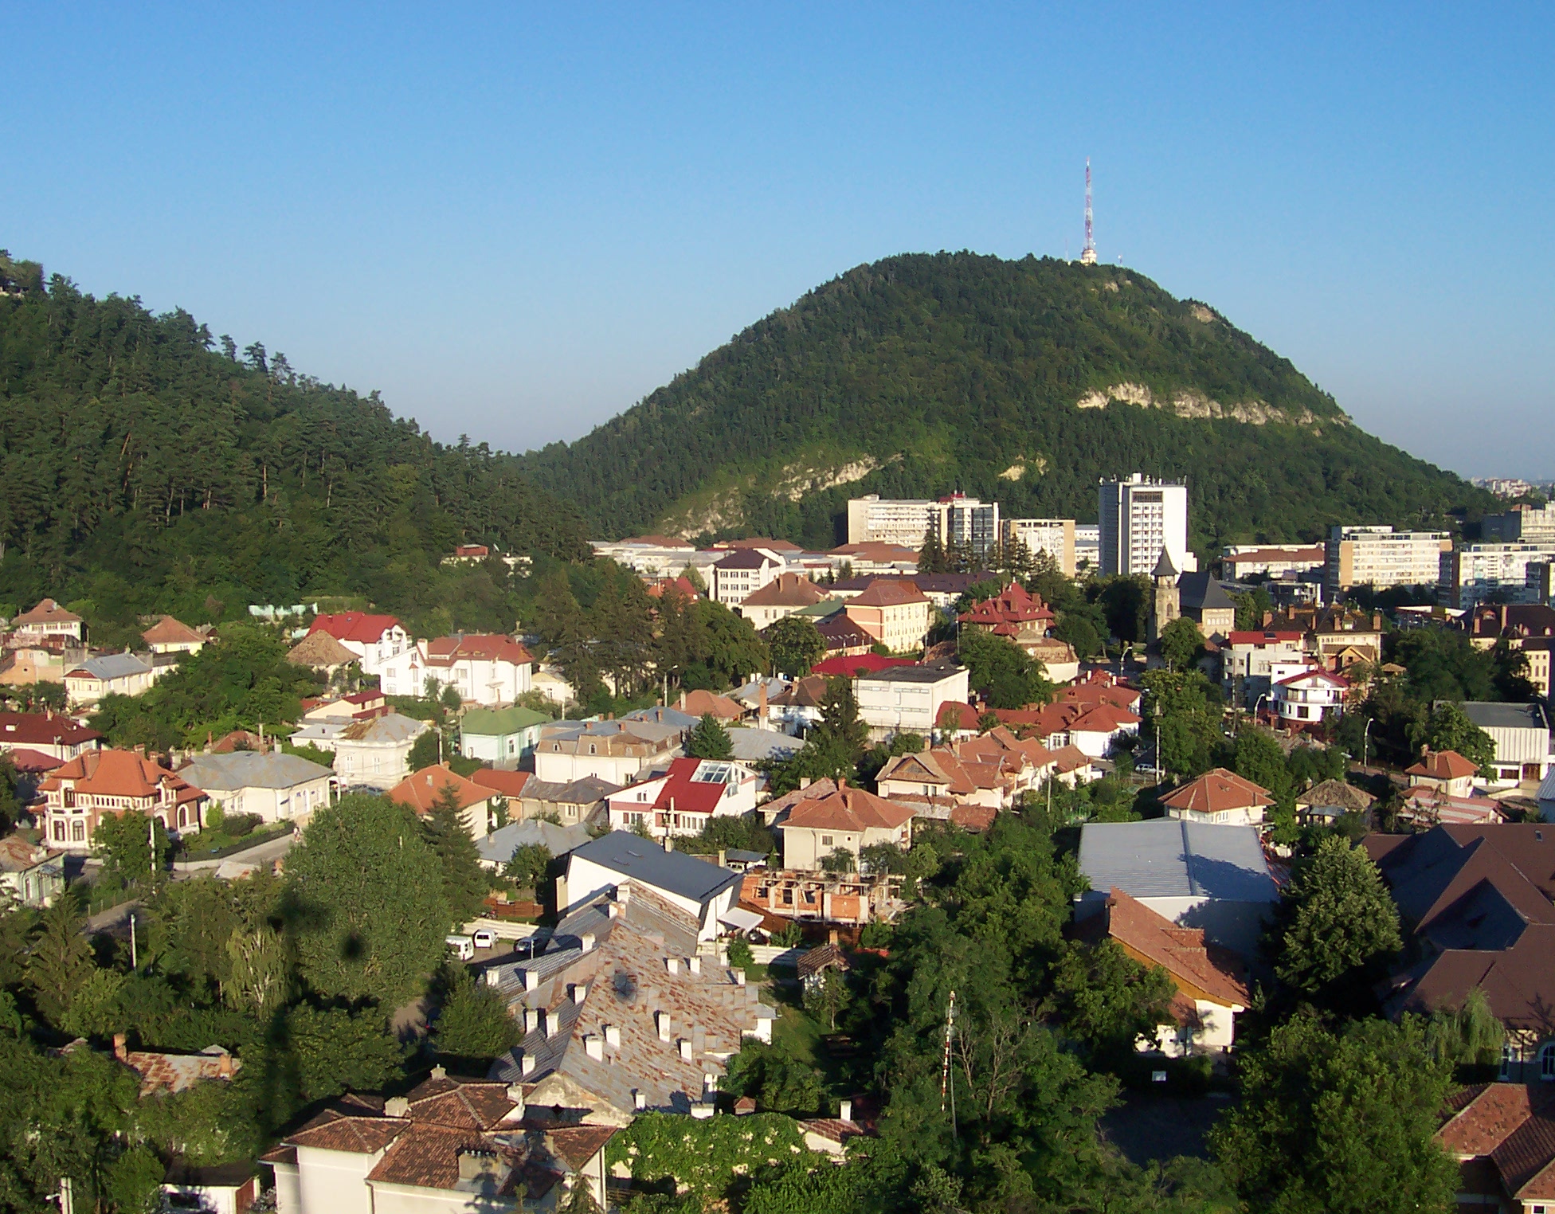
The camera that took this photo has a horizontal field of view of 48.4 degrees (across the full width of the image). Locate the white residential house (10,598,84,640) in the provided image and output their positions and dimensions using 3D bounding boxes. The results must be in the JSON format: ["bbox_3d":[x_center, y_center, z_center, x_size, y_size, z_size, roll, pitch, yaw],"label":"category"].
[{"bbox_3d":[-177.700,2.980,421.380,14.200,9.700,12.500,-3,5,-33],"label":"white residential house"}]

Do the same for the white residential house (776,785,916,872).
[{"bbox_3d":[8.590,26.870,215.580,14.000,9.500,14.500,1,4,18],"label":"white residential house"}]

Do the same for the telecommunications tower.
[{"bbox_3d":[248.270,-315.640,1380.180,12.500,84.520,12.500,0,4,10],"label":"telecommunications tower"}]

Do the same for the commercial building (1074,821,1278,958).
[{"bbox_3d":[42.150,30.500,184.260,19.600,7.900,35.000,1,4,11],"label":"commercial building"}]

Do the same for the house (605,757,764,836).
[{"bbox_3d":[-13.140,26.000,245.770,14.800,8.800,18.500,1,5,16],"label":"house"}]

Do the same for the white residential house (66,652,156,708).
[{"bbox_3d":[-121.470,12.790,314.790,8.400,6.400,13.500,1,5,17],"label":"white residential house"}]

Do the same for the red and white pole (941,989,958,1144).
[{"bbox_3d":[12.300,32.930,123.780,1.100,12.000,0.800,0,4,0],"label":"red and white pole"}]

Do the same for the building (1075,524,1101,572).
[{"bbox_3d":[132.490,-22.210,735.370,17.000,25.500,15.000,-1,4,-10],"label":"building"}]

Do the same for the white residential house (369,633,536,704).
[{"bbox_3d":[-59.280,11.250,318.710,26.200,11.600,13.000,1,4,10],"label":"white residential house"}]

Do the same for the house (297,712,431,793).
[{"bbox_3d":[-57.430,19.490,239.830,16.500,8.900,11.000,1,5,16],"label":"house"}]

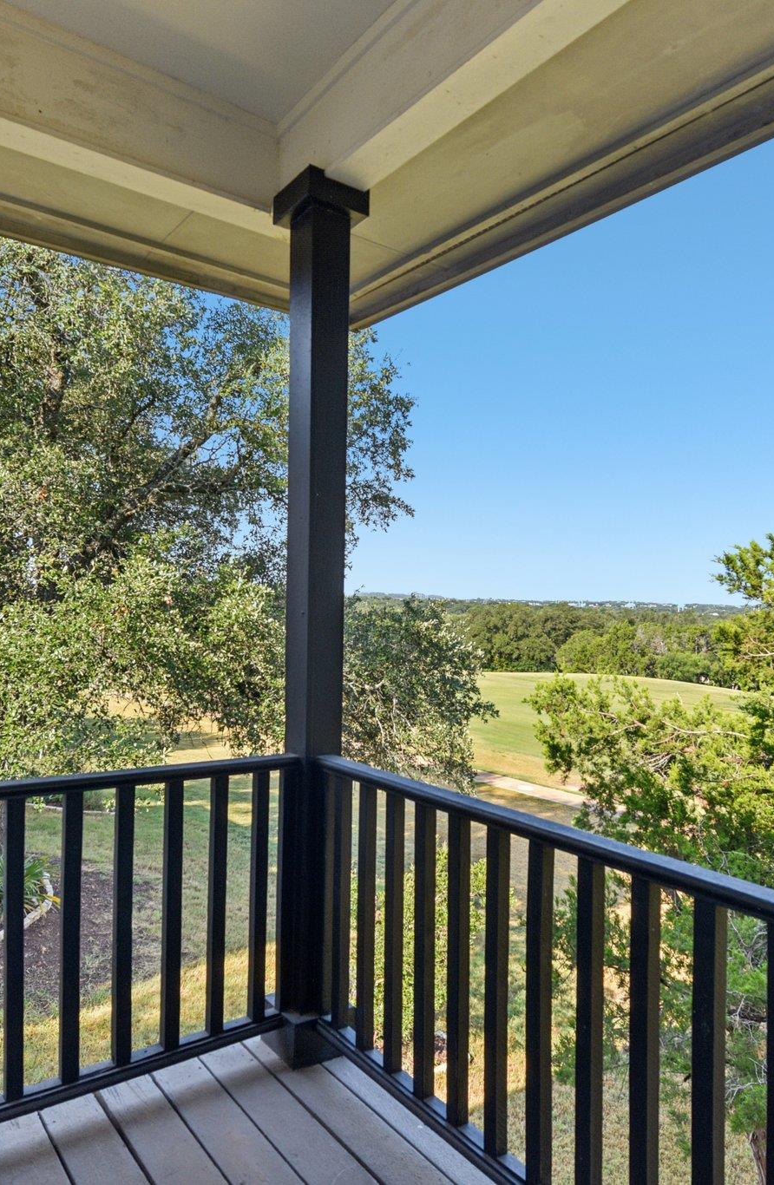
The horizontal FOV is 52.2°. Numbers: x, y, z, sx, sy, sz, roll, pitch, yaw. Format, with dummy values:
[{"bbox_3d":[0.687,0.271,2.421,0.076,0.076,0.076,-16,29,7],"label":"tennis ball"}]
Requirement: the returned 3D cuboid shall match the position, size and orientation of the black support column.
[{"bbox_3d":[-0.232,0.070,2.531,0.215,2.720,0.215,1,-1,-37],"label":"black support column"}]

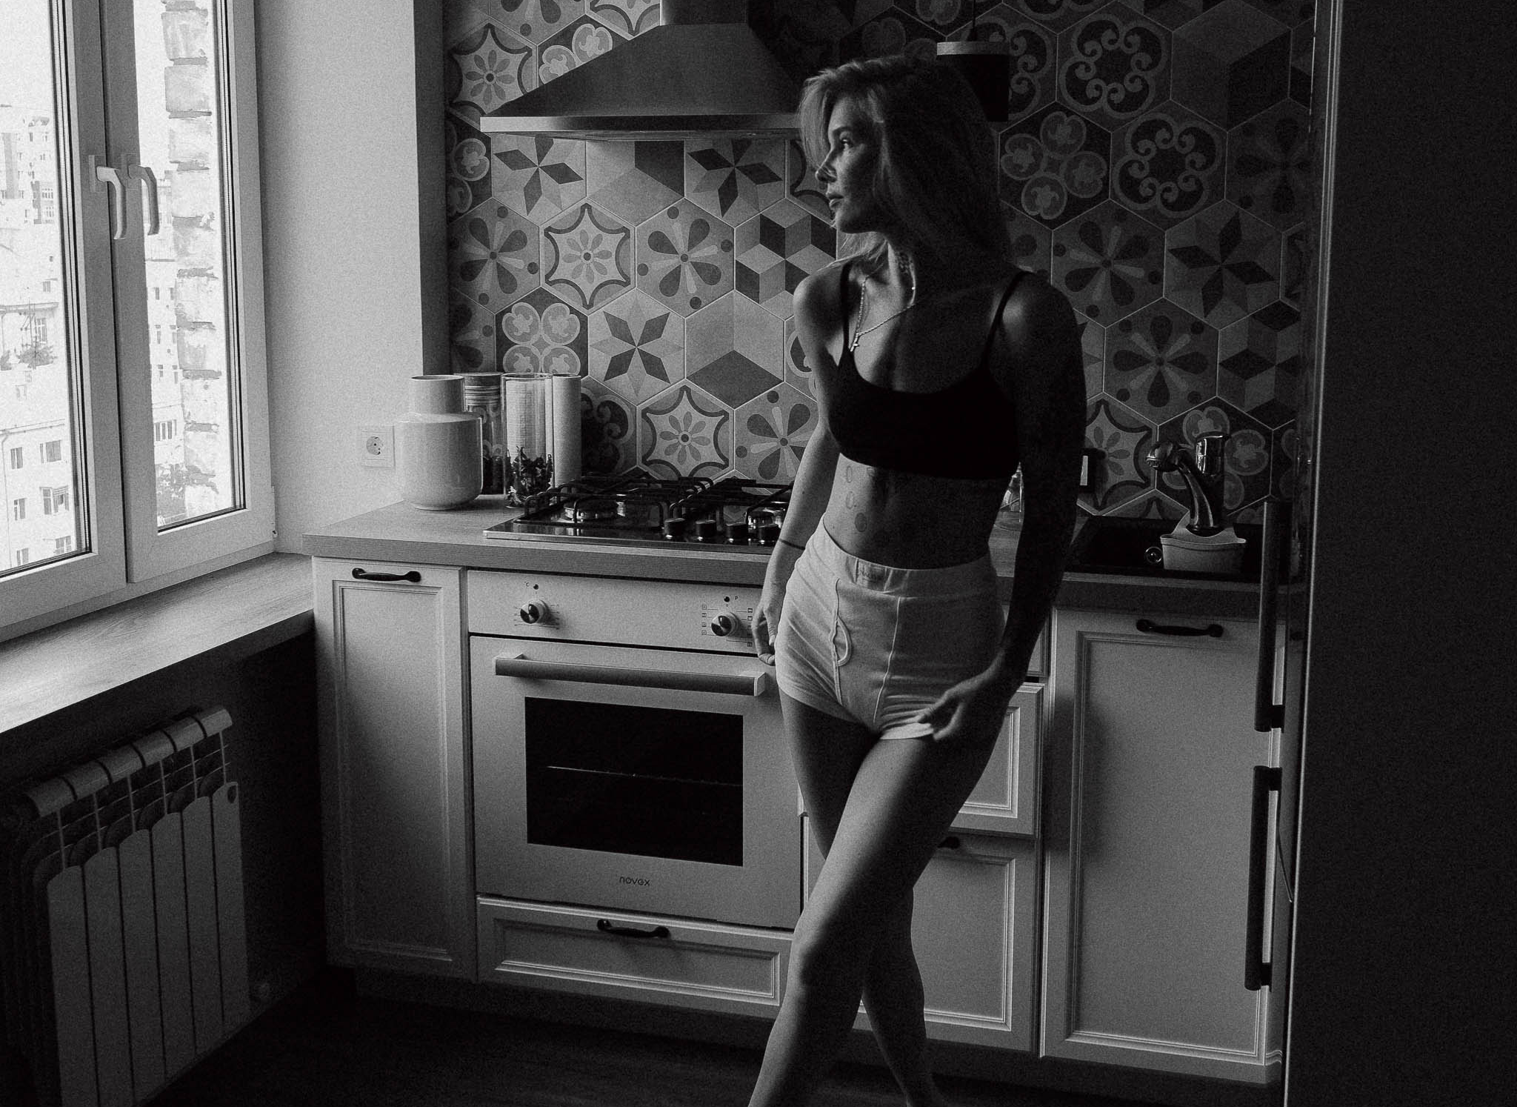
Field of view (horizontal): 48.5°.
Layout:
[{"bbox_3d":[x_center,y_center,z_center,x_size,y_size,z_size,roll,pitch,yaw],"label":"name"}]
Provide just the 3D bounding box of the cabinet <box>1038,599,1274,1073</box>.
[{"bbox_3d":[0.729,0.427,2.938,0.385,0.748,0.564,3,9,16],"label":"cabinet"}]

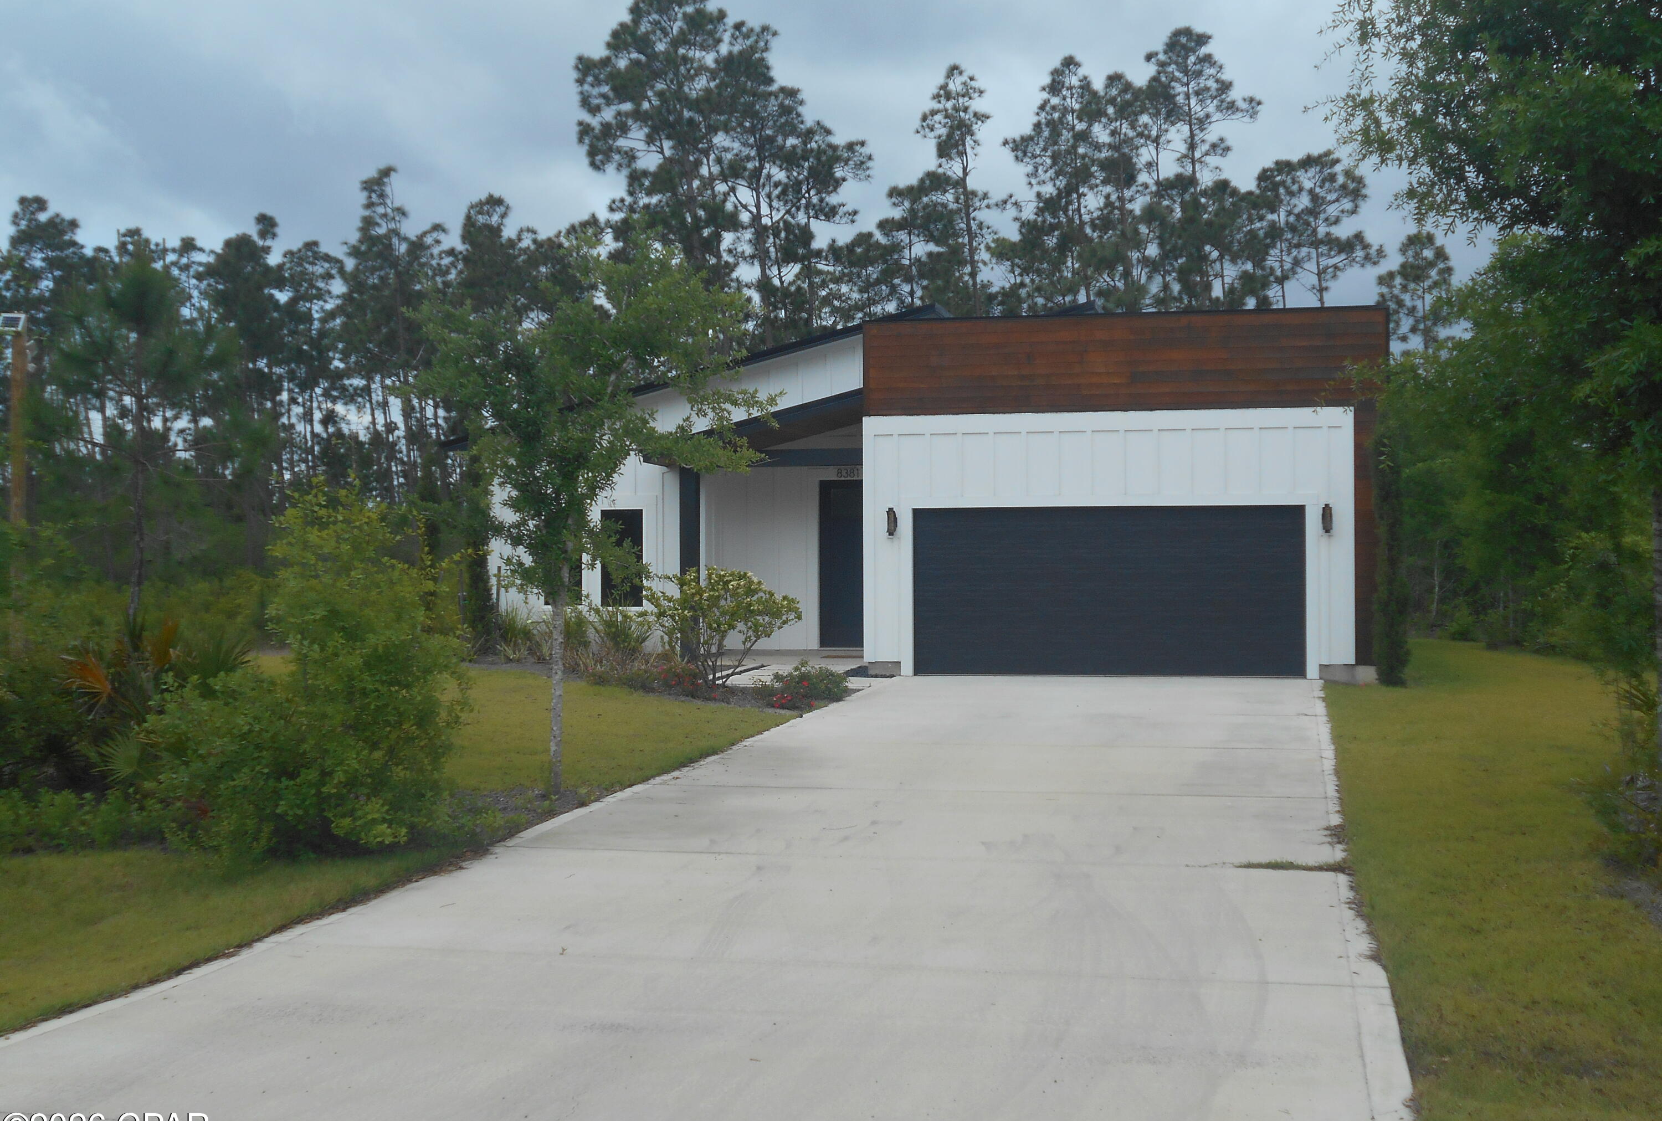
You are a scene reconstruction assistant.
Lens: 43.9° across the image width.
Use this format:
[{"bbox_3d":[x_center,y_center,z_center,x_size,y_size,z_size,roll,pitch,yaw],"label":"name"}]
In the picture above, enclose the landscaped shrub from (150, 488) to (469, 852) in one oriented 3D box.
[{"bbox_3d":[-3.430,0.660,13.500,2.100,2.330,1.900,0,0,12],"label":"landscaped shrub"}]

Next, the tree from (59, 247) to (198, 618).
[{"bbox_3d":[-7.450,-0.950,22.000,1.600,4.800,1.600,0,0,12],"label":"tree"}]

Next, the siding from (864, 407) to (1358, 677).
[{"bbox_3d":[3.397,-0.190,25.780,6.100,3.320,0.170,0,0,12],"label":"siding"}]

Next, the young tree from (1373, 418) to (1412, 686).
[{"bbox_3d":[6.720,-0.109,24.700,0.460,3.220,0.460,0,0,12],"label":"young tree"}]

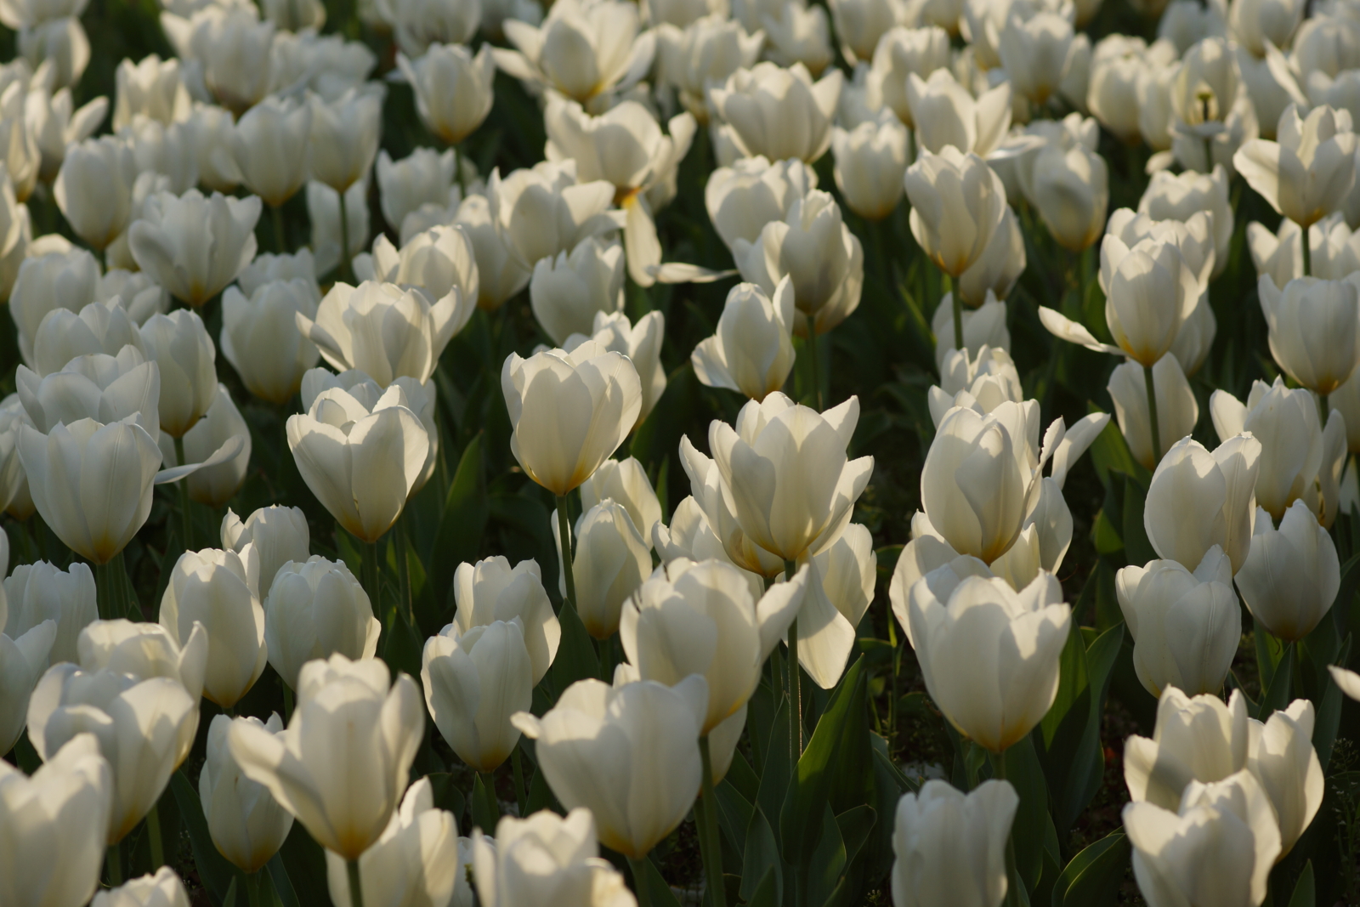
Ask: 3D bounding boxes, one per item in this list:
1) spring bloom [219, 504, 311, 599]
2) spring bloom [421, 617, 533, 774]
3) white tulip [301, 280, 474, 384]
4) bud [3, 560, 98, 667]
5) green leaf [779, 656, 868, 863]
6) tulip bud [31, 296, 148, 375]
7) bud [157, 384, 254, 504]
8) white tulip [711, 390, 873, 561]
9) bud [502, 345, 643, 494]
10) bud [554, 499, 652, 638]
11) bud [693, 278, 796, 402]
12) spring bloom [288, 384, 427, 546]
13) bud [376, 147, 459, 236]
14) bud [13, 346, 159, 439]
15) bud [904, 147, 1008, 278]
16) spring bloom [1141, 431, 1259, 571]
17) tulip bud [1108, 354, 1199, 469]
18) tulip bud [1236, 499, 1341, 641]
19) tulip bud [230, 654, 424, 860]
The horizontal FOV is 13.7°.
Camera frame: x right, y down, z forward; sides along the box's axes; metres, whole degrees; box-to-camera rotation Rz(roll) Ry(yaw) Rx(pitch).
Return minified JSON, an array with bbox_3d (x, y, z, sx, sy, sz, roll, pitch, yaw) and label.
[{"bbox_3d":[-0.199,0.054,2.720,0.043,0.060,0.043,0,14,0],"label":"spring bloom"},{"bbox_3d":[-0.089,0.107,2.500,0.048,0.066,0.046,0,14,0],"label":"spring bloom"},{"bbox_3d":[-0.153,-0.057,2.920,0.087,0.055,0.074,-1,16,-3],"label":"white tulip"},{"bbox_3d":[-0.289,0.082,2.600,0.043,0.059,0.043,-2,16,-6],"label":"bud"},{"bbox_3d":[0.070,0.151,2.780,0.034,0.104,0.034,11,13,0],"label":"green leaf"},{"bbox_3d":[-0.317,-0.049,3.050,0.061,0.067,0.058,0,14,0],"label":"tulip bud"},{"bbox_3d":[-0.253,-0.002,3.020,0.049,0.064,0.048,0,14,0],"label":"bud"},{"bbox_3d":[0.054,0.012,2.740,0.080,0.074,0.073,-1,13,0],"label":"white tulip"},{"bbox_3d":[-0.051,-0.014,2.670,0.066,0.070,0.061,0,14,0],"label":"bud"},{"bbox_3d":[-0.036,0.054,2.680,0.045,0.064,0.045,0,14,0],"label":"bud"},{"bbox_3d":[0.034,-0.057,2.940,0.053,0.062,0.048,0,16,1],"label":"bud"},{"bbox_3d":[-0.148,0.007,2.610,0.066,0.070,0.063,0,14,0],"label":"spring bloom"},{"bbox_3d":[-0.152,-0.145,3.270,0.047,0.055,0.047,-1,16,-3],"label":"bud"},{"bbox_3d":[-0.292,-0.014,2.800,0.071,0.066,0.068,0,14,0],"label":"bud"},{"bbox_3d":[0.156,-0.136,3.200,0.058,0.071,0.055,0,14,0],"label":"bud"},{"bbox_3d":[0.248,0.029,2.690,0.057,0.066,0.054,2,16,5],"label":"spring bloom"},{"bbox_3d":[0.269,-0.022,3.220,0.051,0.063,0.051,0,14,0],"label":"tulip bud"},{"bbox_3d":[0.296,0.059,2.760,0.052,0.067,0.052,0,14,0],"label":"tulip bud"},{"bbox_3d":[-0.133,0.118,2.130,0.073,0.074,0.062,0,14,0],"label":"tulip bud"}]

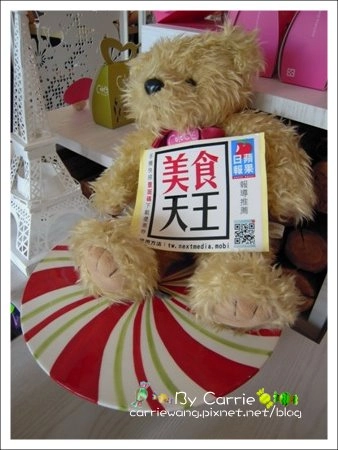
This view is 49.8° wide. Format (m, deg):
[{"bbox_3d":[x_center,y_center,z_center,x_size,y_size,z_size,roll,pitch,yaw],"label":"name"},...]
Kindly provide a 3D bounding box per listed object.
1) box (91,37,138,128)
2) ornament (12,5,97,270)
[{"bbox_3d":[-0.099,-0.310,0.781,0.053,0.170,0.118,27,43,28],"label":"box"},{"bbox_3d":[-0.216,-0.176,0.582,0.177,0.476,0.177,-24,44,-32],"label":"ornament"}]

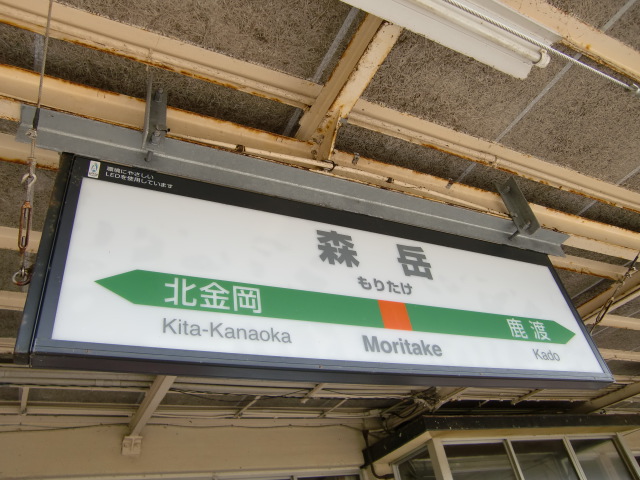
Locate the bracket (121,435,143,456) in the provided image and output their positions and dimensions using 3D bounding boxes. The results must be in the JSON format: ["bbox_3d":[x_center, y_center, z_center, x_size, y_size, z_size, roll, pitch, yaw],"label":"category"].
[{"bbox_3d":[-1.615,1.778,4.467,0.152,0.122,0.100,10,-43,-25],"label":"bracket"}]

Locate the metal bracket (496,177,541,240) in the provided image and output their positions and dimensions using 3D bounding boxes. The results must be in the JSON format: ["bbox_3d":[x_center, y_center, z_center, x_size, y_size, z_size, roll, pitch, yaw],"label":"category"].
[{"bbox_3d":[0.792,-0.149,2.100,0.058,0.288,0.057,10,-43,-25],"label":"metal bracket"}]

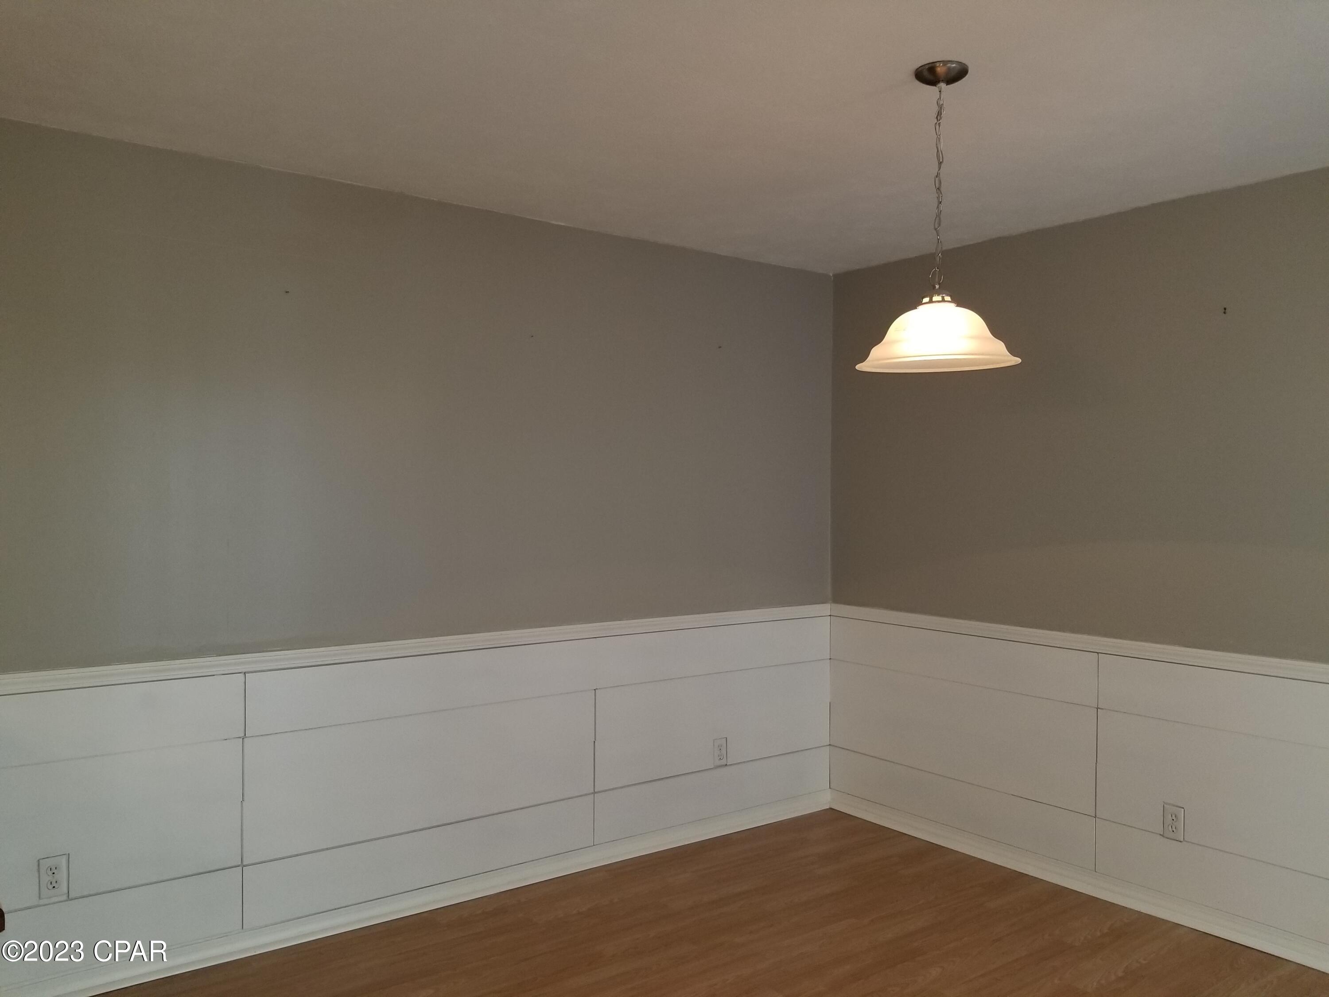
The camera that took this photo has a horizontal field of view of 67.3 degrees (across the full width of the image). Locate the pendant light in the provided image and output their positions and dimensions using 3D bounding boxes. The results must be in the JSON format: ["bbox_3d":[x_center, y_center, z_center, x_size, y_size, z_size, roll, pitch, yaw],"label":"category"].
[{"bbox_3d":[0.655,-0.668,2.373,0.380,0.695,0.380,0,0,0],"label":"pendant light"}]

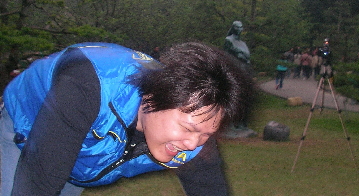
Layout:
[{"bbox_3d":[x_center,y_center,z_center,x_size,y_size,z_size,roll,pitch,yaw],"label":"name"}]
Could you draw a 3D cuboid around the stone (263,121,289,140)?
[{"bbox_3d":[1.501,0.487,8.133,0.390,0.280,0.330,0,5,-2],"label":"stone"}]

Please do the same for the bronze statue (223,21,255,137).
[{"bbox_3d":[0.961,-0.309,8.430,0.480,1.820,0.440,-3,6,-37],"label":"bronze statue"}]

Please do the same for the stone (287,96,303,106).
[{"bbox_3d":[2.977,0.069,13.620,0.370,0.230,0.280,-1,5,-11],"label":"stone"}]

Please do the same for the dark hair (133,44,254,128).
[{"bbox_3d":[0.033,-0.029,1.150,0.180,0.190,0.210,27,25,-43],"label":"dark hair"}]

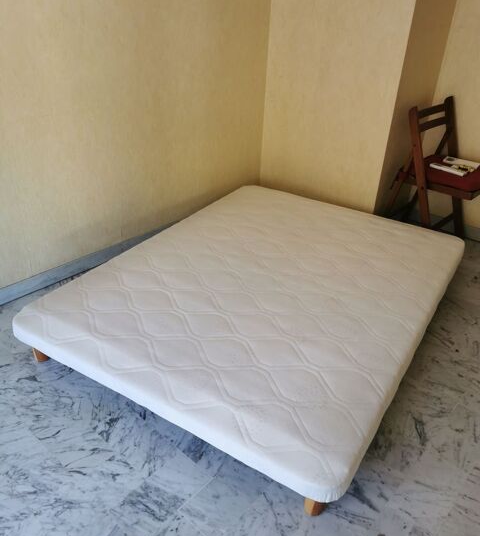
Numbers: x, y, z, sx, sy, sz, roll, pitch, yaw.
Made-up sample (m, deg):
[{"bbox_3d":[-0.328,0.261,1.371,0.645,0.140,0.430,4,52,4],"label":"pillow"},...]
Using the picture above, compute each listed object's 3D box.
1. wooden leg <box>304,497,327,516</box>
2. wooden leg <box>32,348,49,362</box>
[{"bbox_3d":[0.227,0.682,1.499,0.065,0.140,0.065,19,34,26],"label":"wooden leg"},{"bbox_3d":[-0.815,0.314,2.037,0.065,0.140,0.065,19,34,26],"label":"wooden leg"}]

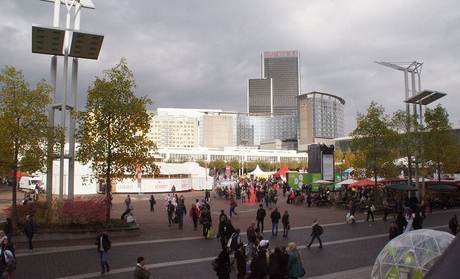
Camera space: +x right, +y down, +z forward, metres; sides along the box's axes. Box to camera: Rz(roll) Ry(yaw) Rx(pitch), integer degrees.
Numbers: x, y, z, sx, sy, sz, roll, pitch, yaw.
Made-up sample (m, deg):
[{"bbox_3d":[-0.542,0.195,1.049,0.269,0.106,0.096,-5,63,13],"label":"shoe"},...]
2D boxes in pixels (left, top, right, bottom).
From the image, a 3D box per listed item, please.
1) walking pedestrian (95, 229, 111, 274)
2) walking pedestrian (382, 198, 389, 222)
[{"bbox_3d":[-5.160,4.587,14.047,0.580,1.750,0.500,-2,-5,26],"label":"walking pedestrian"},{"bbox_3d":[12.383,5.658,27.389,0.550,1.700,0.500,1,-5,-17],"label":"walking pedestrian"}]

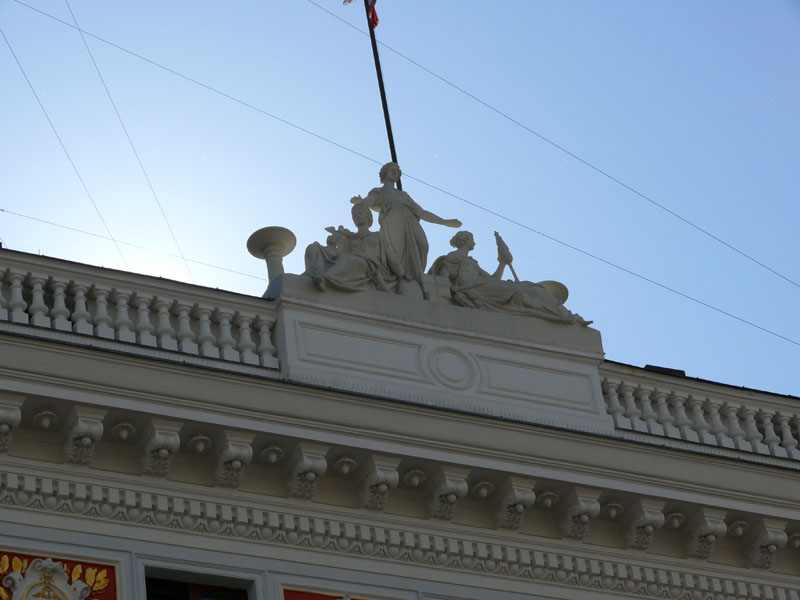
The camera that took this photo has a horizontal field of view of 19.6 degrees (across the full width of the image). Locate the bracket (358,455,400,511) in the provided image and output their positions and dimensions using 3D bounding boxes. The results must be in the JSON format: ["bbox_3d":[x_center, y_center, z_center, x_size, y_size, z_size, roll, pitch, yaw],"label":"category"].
[{"bbox_3d":[-0.252,2.237,28.250,0.388,0.390,0.571,11,-42,-24],"label":"bracket"}]

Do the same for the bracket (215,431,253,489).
[{"bbox_3d":[-1.954,1.907,27.473,0.388,0.390,0.571,11,-42,-24],"label":"bracket"}]

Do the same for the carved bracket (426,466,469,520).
[{"bbox_3d":[0.599,2.403,28.639,0.388,0.390,0.571,11,-42,-24],"label":"carved bracket"}]

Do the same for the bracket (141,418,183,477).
[{"bbox_3d":[-2.805,1.742,27.084,0.388,0.390,0.571,11,-42,-24],"label":"bracket"}]

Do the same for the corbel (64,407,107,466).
[{"bbox_3d":[-3.656,1.577,26.695,0.388,0.390,0.571,11,-42,-24],"label":"corbel"}]

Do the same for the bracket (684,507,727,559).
[{"bbox_3d":[4.002,3.063,30.194,0.388,0.390,0.571,11,-42,-24],"label":"bracket"}]

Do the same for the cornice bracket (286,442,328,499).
[{"bbox_3d":[-1.103,2.072,27.862,0.388,0.390,0.571,11,-42,-24],"label":"cornice bracket"}]

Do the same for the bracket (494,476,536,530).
[{"bbox_3d":[1.449,2.568,29.028,0.388,0.390,0.571,11,-42,-24],"label":"bracket"}]

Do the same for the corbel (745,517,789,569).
[{"bbox_3d":[4.853,3.229,30.583,0.388,0.390,0.571,11,-42,-24],"label":"corbel"}]

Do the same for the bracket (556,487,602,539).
[{"bbox_3d":[2.300,2.733,29.417,0.388,0.390,0.571,11,-42,-24],"label":"bracket"}]

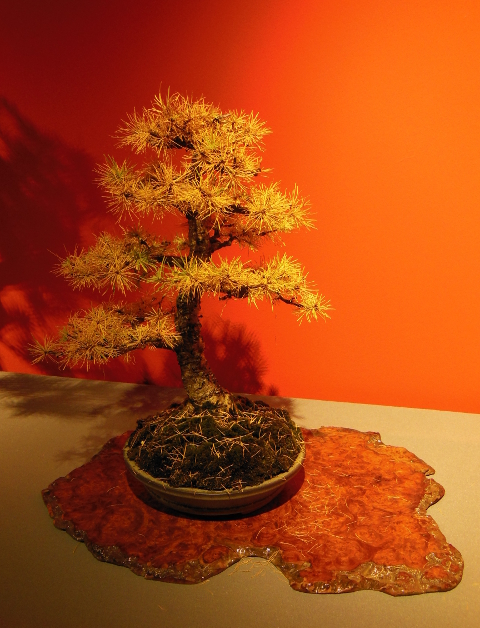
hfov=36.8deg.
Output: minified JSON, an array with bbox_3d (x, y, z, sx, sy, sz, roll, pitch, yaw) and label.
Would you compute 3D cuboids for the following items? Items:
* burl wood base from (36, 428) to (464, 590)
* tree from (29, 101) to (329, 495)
[{"bbox_3d":[0.006,0.288,1.157,0.638,0.025,0.405,2,21,6],"label":"burl wood base"},{"bbox_3d":[-0.092,-0.038,1.057,0.455,0.550,0.370,2,21,6],"label":"tree"}]

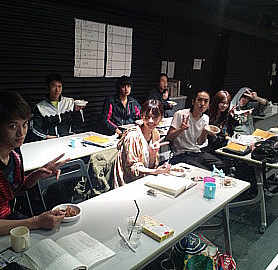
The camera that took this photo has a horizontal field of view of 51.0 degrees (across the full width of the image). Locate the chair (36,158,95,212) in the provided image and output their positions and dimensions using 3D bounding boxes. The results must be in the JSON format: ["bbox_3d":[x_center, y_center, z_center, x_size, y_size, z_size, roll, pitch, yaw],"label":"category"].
[{"bbox_3d":[-0.421,0.638,2.103,0.480,0.770,0.450,16,19,40],"label":"chair"}]

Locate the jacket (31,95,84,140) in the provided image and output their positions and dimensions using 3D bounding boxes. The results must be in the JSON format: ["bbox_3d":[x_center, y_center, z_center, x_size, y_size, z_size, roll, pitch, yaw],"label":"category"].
[{"bbox_3d":[-0.901,-0.145,3.198,0.560,0.570,0.330,-7,17,-35],"label":"jacket"}]

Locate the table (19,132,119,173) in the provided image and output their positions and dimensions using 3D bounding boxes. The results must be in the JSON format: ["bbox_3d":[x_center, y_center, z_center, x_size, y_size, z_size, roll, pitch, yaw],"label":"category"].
[{"bbox_3d":[-0.911,0.497,2.581,0.600,0.700,1.800,15,18,39],"label":"table"}]

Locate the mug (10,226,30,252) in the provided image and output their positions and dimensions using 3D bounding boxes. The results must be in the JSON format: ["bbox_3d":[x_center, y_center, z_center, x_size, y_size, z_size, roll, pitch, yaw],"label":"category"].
[{"bbox_3d":[-0.516,0.471,1.292,0.108,0.086,0.082,11,16,28],"label":"mug"}]

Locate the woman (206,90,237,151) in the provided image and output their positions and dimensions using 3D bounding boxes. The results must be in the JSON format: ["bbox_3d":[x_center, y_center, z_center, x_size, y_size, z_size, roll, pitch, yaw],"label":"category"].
[{"bbox_3d":[0.963,0.097,3.495,0.480,1.230,0.720,-7,18,-37],"label":"woman"}]

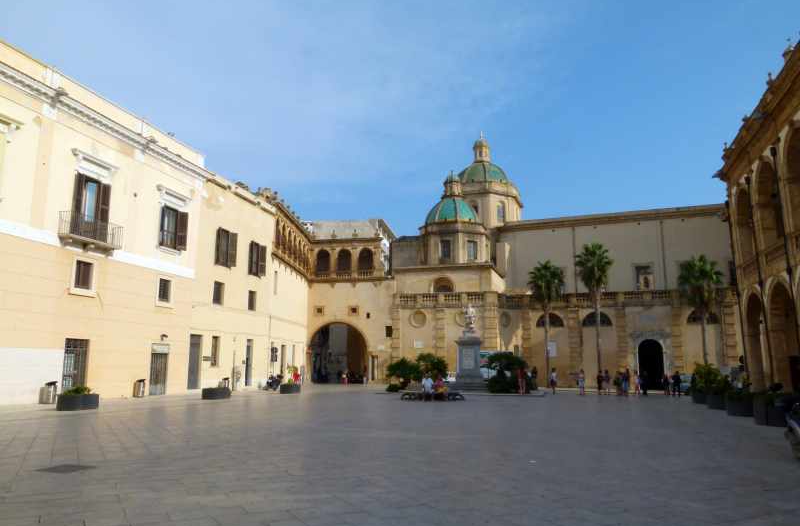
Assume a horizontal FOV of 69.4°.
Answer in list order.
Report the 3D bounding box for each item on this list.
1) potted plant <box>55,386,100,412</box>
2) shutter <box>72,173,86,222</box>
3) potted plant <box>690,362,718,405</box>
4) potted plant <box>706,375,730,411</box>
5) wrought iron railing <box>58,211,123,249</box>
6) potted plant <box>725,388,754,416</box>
[{"bbox_3d":[-12.770,5.389,22.988,1.420,0.880,1.420,-3,-11,16],"label":"potted plant"},{"bbox_3d":[-16.540,-3.110,29.873,0.081,2.996,0.618,-1,-10,9],"label":"shutter"},{"bbox_3d":[15.396,6.125,29.349,1.100,1.960,1.100,-3,-10,18],"label":"potted plant"},{"bbox_3d":[12.750,5.084,22.625,1.400,1.320,1.400,-3,-11,16],"label":"potted plant"},{"bbox_3d":[-16.048,-1.633,30.197,0.761,1.256,3.472,-3,-10,15],"label":"wrought iron railing"},{"bbox_3d":[13.030,5.350,22.236,0.880,1.040,0.880,-3,-10,18],"label":"potted plant"}]

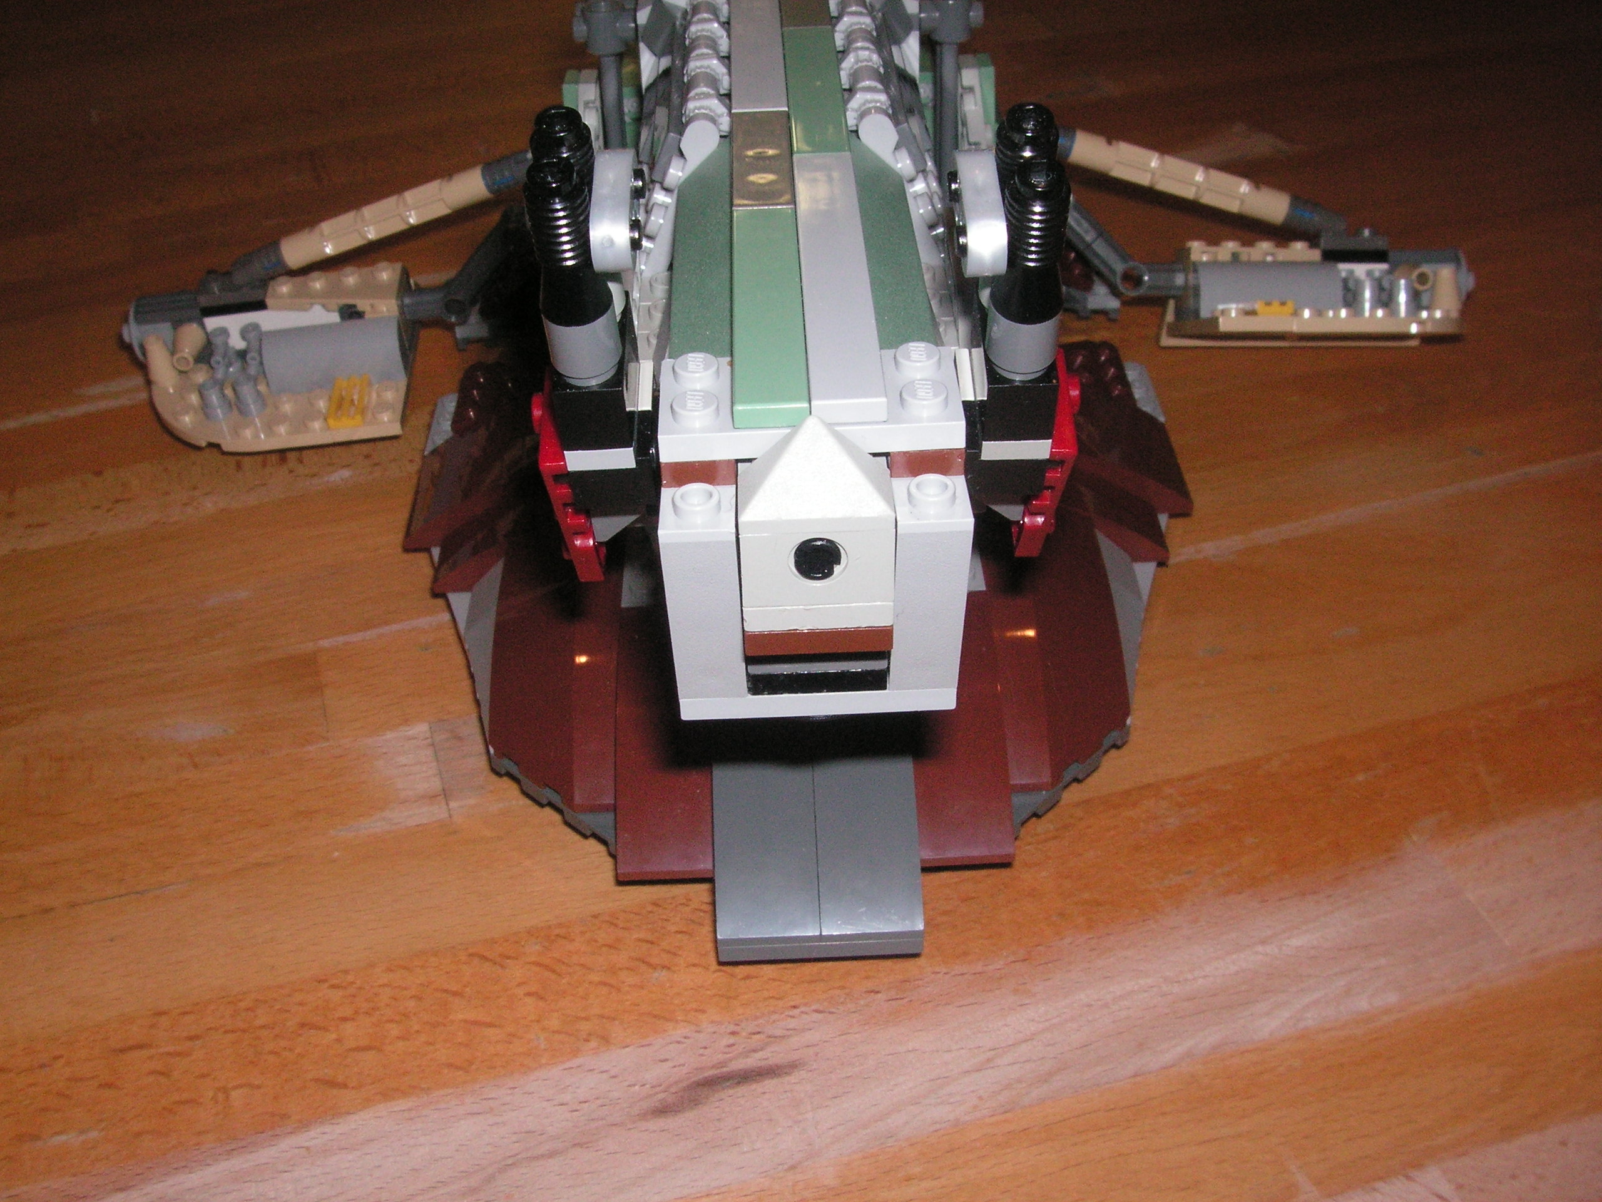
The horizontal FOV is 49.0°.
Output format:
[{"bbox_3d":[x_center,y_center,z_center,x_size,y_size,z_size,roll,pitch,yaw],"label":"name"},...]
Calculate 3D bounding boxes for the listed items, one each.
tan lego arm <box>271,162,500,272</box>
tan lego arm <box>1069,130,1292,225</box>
[{"bbox_3d":[-0.095,-0.087,0.403,0.056,0.008,0.008,-14,35,19],"label":"tan lego arm"},{"bbox_3d":[0.088,-0.097,0.407,0.059,0.008,0.008,9,34,-22],"label":"tan lego arm"}]

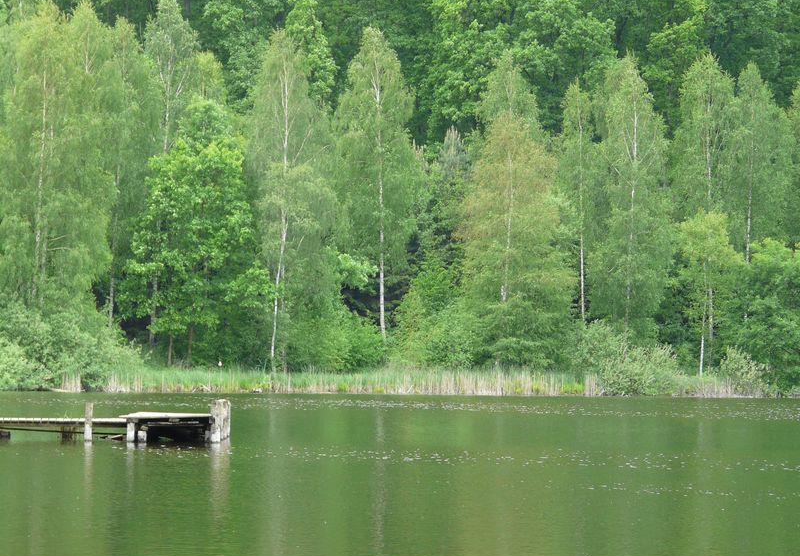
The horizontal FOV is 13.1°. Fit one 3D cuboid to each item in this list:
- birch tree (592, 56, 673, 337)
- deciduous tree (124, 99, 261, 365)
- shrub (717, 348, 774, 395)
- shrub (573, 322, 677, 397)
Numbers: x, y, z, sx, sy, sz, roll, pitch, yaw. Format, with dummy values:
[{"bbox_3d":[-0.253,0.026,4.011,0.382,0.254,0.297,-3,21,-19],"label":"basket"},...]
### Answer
[{"bbox_3d":[9.094,-2.484,136.500,3.130,12.360,3.290,1,-1,0],"label":"birch tree"},{"bbox_3d":[-8.027,-1.644,135.000,5.260,10.600,5.000,1,-1,0],"label":"deciduous tree"},{"bbox_3d":[12.772,3.456,129.000,2.000,1.850,2.000,1,-1,0],"label":"shrub"},{"bbox_3d":[8.442,2.987,129.500,3.790,2.820,3.410,1,-1,0],"label":"shrub"}]

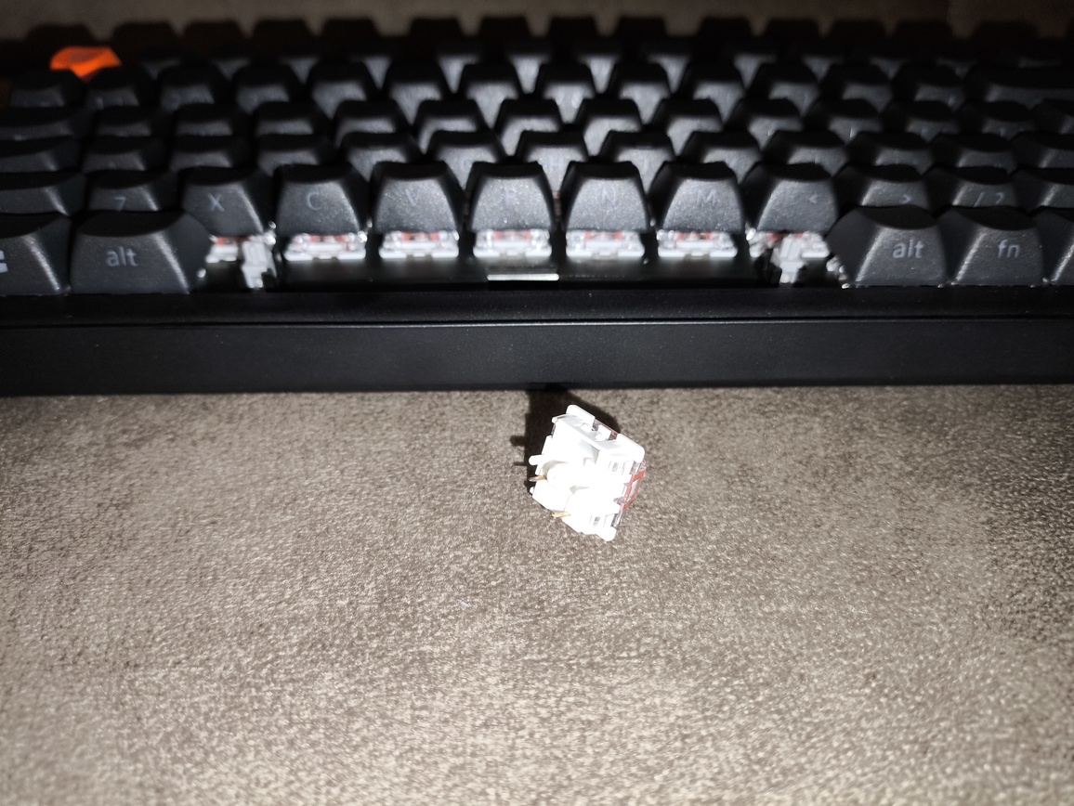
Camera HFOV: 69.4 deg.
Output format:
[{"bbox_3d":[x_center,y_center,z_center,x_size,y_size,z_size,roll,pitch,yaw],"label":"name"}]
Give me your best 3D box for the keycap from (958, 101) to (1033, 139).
[{"bbox_3d":[0.112,-0.068,0.190,0.018,0.009,0.018,-1,41,-2],"label":"keycap"}]

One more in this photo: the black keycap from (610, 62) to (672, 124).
[{"bbox_3d":[0.026,-0.080,0.200,0.018,0.011,0.018,-1,41,-2],"label":"black keycap"}]

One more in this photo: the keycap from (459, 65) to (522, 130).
[{"bbox_3d":[-0.012,-0.080,0.198,0.018,0.011,0.018,-1,40,-1],"label":"keycap"}]

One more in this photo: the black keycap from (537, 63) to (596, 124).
[{"bbox_3d":[0.008,-0.081,0.199,0.018,0.010,0.018,-1,41,-1],"label":"black keycap"}]

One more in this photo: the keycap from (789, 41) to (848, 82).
[{"bbox_3d":[0.078,-0.096,0.222,0.018,0.011,0.018,-1,40,-1],"label":"keycap"}]

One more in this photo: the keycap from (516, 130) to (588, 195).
[{"bbox_3d":[0.004,-0.055,0.170,0.018,0.009,0.018,-1,40,-1],"label":"keycap"}]

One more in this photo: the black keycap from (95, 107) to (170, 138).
[{"bbox_3d":[-0.096,-0.065,0.182,0.018,0.009,0.018,-1,40,-1],"label":"black keycap"}]

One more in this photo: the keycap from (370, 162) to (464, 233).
[{"bbox_3d":[-0.024,-0.043,0.157,0.018,0.010,0.018,-1,40,-1],"label":"keycap"}]

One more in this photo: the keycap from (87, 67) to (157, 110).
[{"bbox_3d":[-0.106,-0.078,0.198,0.018,0.011,0.018,-1,41,-2],"label":"keycap"}]

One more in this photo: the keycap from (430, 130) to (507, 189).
[{"bbox_3d":[-0.015,-0.054,0.171,0.018,0.009,0.018,-1,41,-2],"label":"keycap"}]

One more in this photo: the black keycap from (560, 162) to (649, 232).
[{"bbox_3d":[0.013,-0.043,0.156,0.018,0.010,0.018,-1,40,-1],"label":"black keycap"}]

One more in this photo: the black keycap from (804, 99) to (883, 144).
[{"bbox_3d":[0.074,-0.068,0.188,0.018,0.009,0.018,-1,41,-2],"label":"black keycap"}]

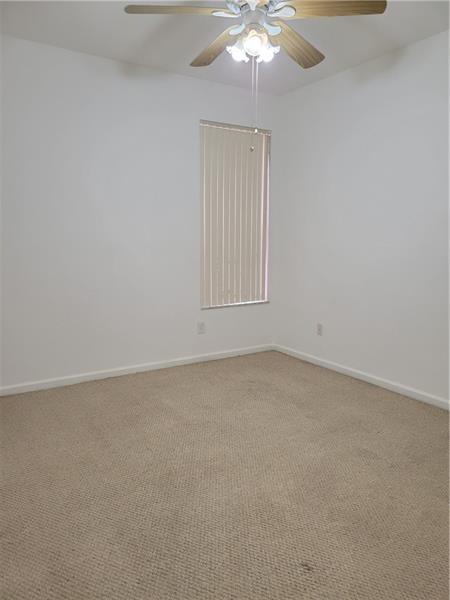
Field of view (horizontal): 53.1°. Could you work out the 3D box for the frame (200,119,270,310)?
[{"bbox_3d":[0.116,-0.819,4.544,0.843,1.778,0.100,-5,10,-33],"label":"frame"}]

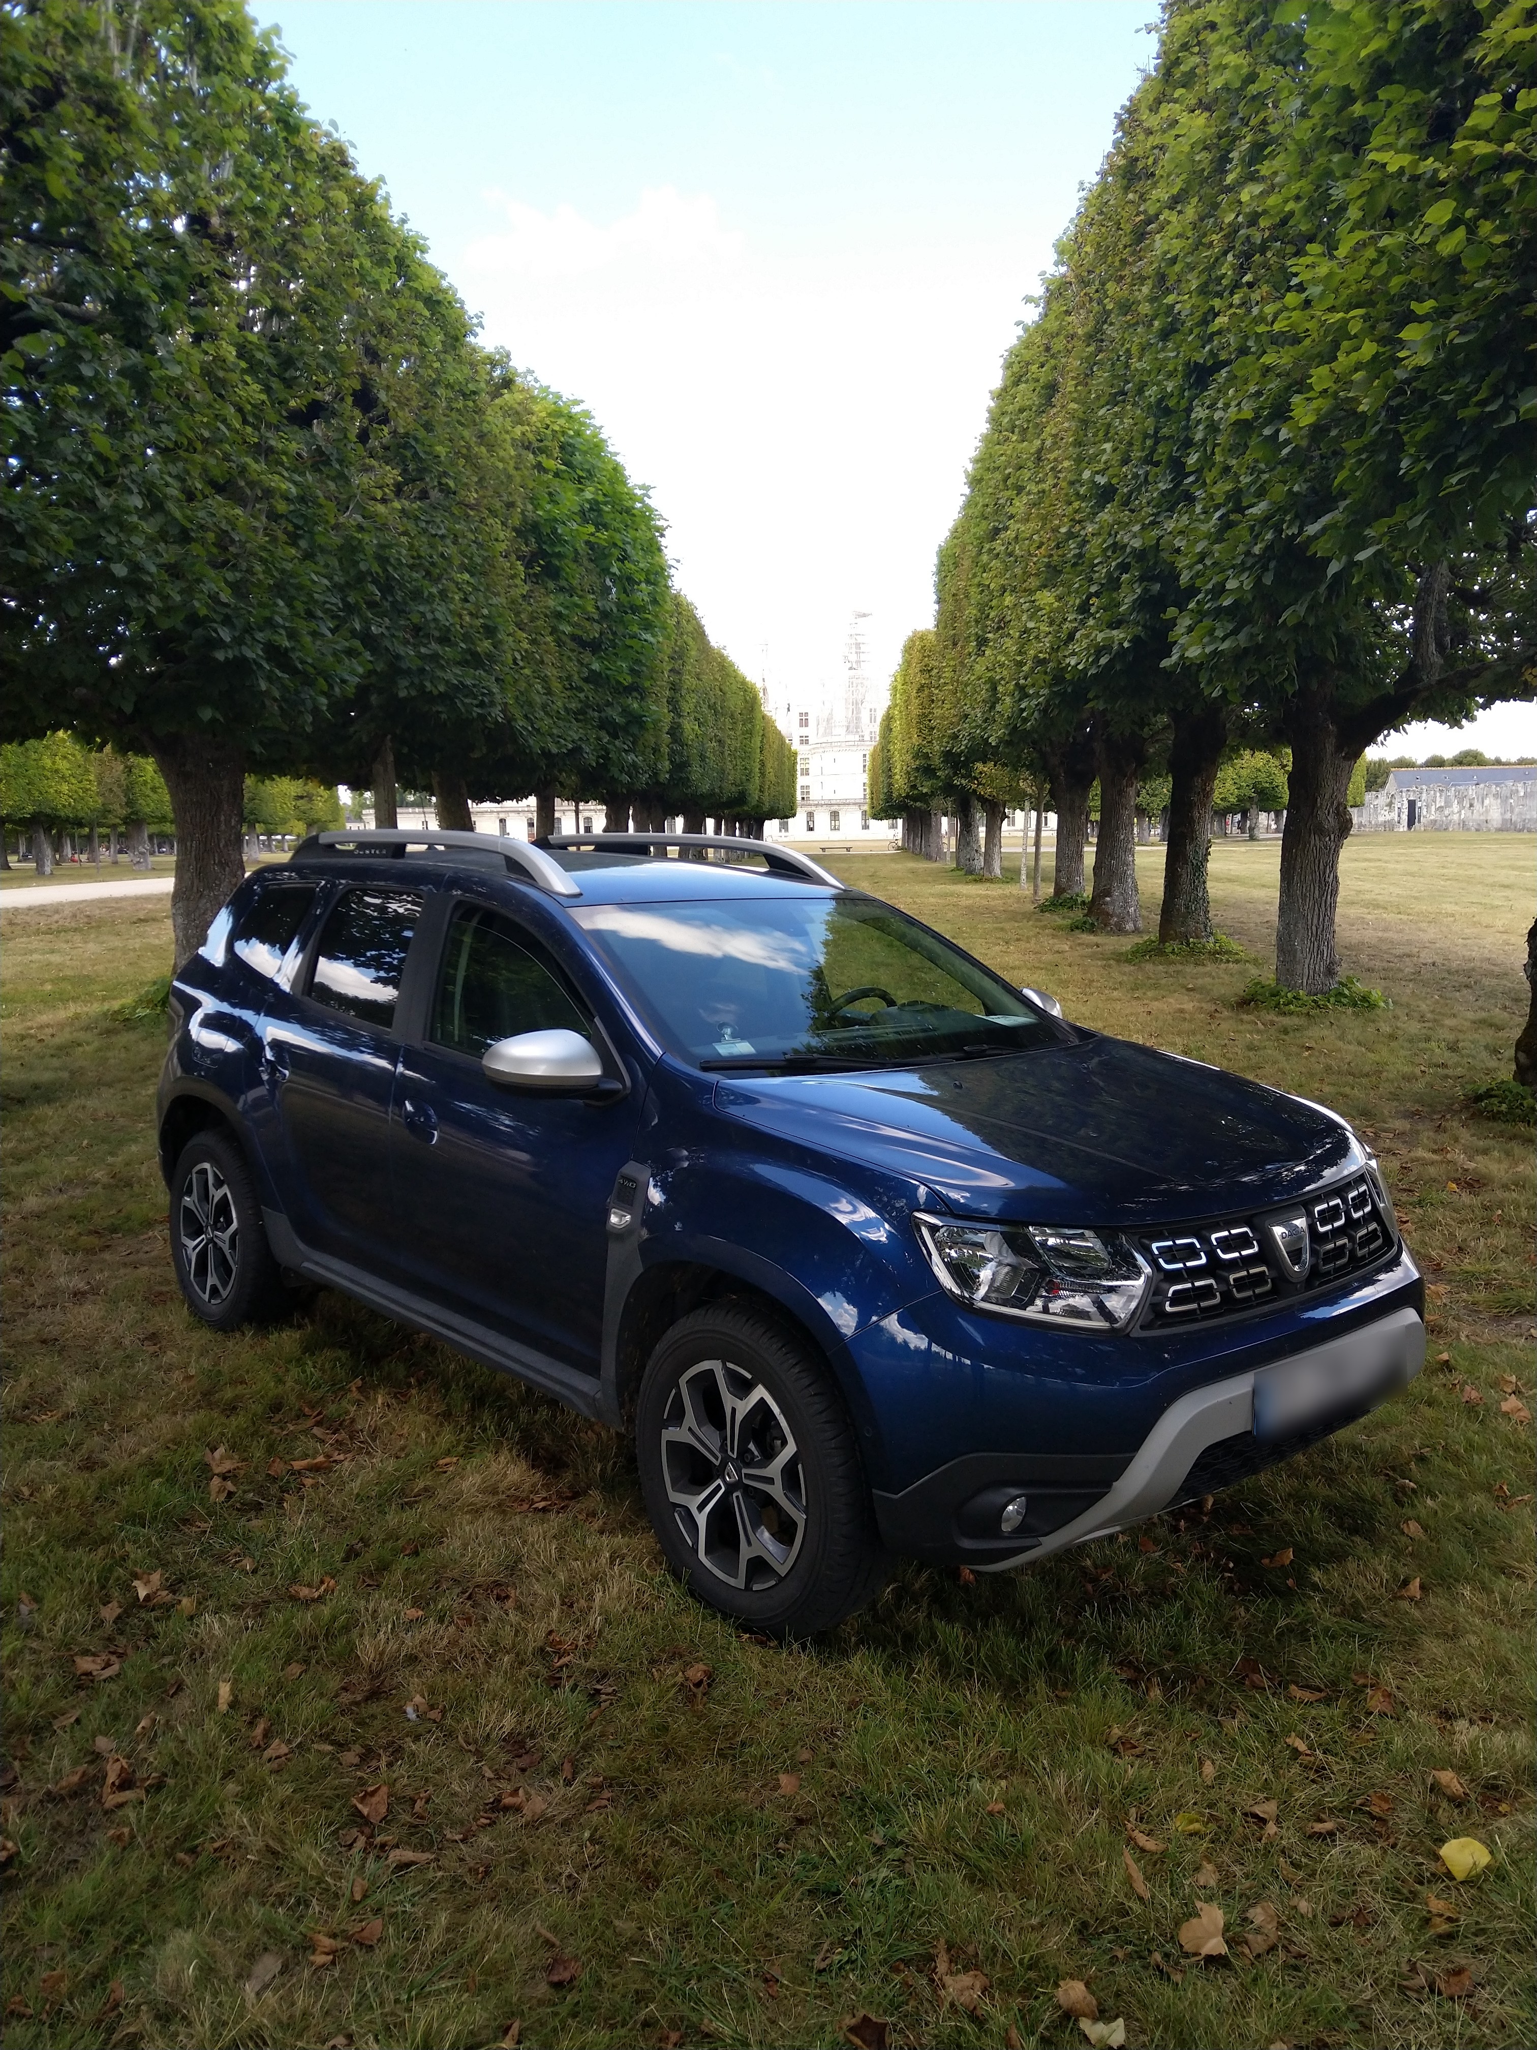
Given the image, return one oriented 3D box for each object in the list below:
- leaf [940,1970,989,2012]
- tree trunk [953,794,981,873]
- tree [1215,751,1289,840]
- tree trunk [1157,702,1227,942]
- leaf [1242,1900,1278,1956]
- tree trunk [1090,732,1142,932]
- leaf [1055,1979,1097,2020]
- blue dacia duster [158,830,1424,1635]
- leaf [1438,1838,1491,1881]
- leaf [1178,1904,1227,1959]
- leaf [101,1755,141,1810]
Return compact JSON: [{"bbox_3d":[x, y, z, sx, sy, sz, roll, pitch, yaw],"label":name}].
[{"bbox_3d":[0.275,1.347,2.072,0.067,0.025,0.058,-1,8,0],"label":"leaf"},{"bbox_3d":[6.979,-6.662,51.613,0.750,2.798,0.750,-1,8,0],"label":"tree trunk"},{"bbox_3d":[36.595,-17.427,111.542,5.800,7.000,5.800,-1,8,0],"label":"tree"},{"bbox_3d":[5.811,-2.762,20.385,0.820,3.278,0.820,-1,8,0],"label":"tree trunk"},{"bbox_3d":[0.728,1.332,2.188,0.052,0.025,0.089,-1,8,0],"label":"leaf"},{"bbox_3d":[5.612,-3.130,23.853,0.800,3.105,0.800,-1,8,0],"label":"tree trunk"},{"bbox_3d":[0.428,1.349,2.055,0.058,0.025,0.055,-1,8,0],"label":"leaf"},{"bbox_3d":[-0.341,0.254,4.543,1.970,1.680,4.340,-5,8,-42],"label":"blue dacia duster"},{"bbox_3d":[1.101,1.313,2.340,0.084,0.025,0.092,-1,8,0],"label":"leaf"},{"bbox_3d":[0.640,1.333,2.184,0.073,0.025,0.085,-1,8,0],"label":"leaf"},{"bbox_3d":[-1.115,1.296,2.547,0.066,0.030,0.114,-1,8,0],"label":"leaf"}]

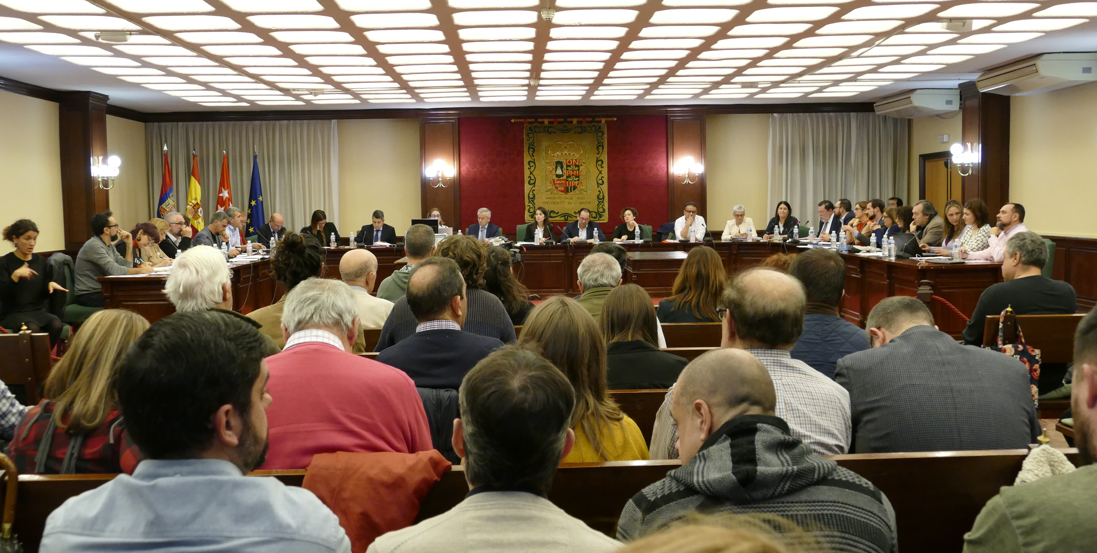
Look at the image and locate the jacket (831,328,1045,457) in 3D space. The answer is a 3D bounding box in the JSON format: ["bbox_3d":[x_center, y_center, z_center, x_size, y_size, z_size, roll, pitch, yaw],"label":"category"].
[{"bbox_3d":[0.980,0.452,2.789,0.530,0.660,0.460,-1,4,-2],"label":"jacket"}]

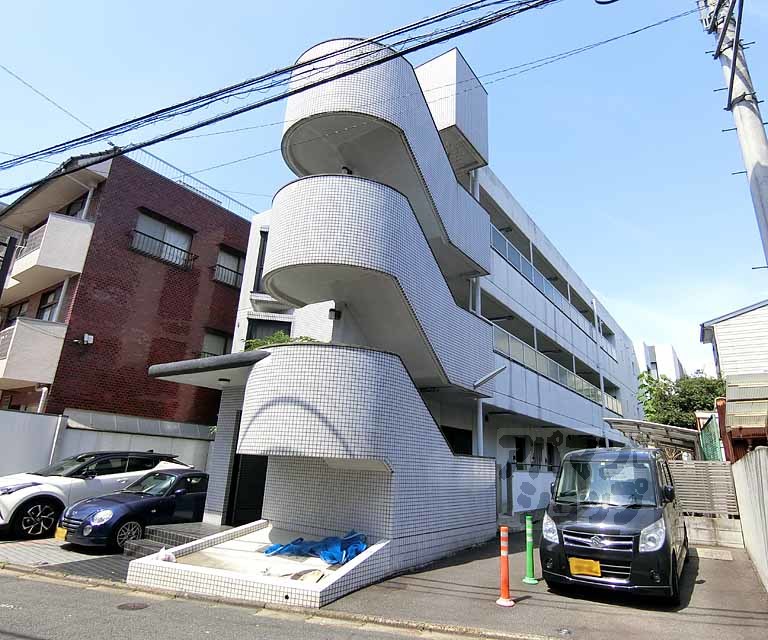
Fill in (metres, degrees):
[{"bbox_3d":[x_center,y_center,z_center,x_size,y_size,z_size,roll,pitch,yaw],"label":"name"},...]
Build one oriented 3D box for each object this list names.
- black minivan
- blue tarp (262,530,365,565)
[{"bbox_3d":[3.414,2.765,6.445,1.490,1.735,3.395,-12,-20,33],"label":"black minivan"},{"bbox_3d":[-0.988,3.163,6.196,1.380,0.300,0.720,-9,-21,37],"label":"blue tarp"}]

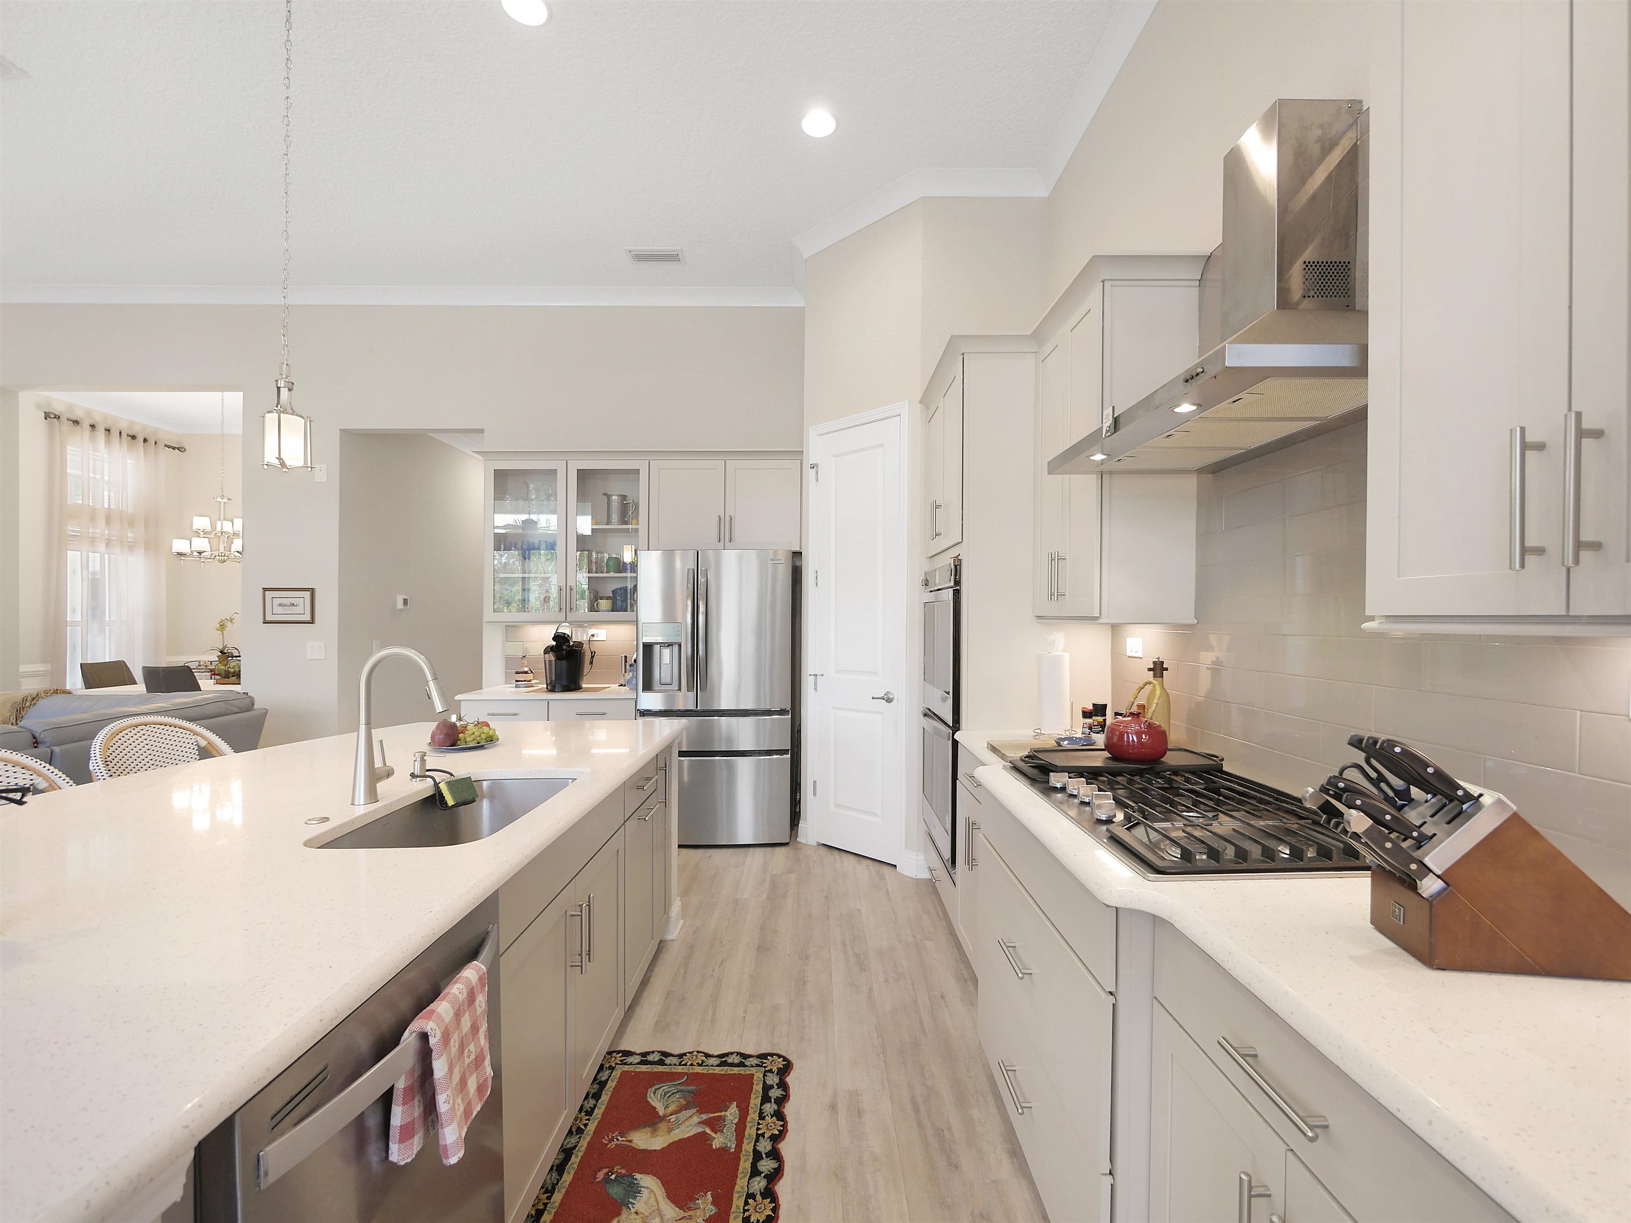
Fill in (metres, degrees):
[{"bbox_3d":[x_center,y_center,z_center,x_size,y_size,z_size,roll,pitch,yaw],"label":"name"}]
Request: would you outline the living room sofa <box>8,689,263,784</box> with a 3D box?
[{"bbox_3d":[-3.980,0.981,3.025,0.960,0.880,2.350,0,0,0],"label":"living room sofa"}]

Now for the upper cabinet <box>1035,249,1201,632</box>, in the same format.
[{"bbox_3d":[1.052,-0.536,2.410,0.344,1.145,0.660,0,0,0],"label":"upper cabinet"}]

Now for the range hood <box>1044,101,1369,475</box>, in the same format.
[{"bbox_3d":[0.988,-0.809,1.663,0.472,0.730,0.914,0,0,0],"label":"range hood"}]

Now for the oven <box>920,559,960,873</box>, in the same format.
[{"bbox_3d":[0.860,0.434,3.155,0.620,1.305,0.750,0,0,0],"label":"oven"}]

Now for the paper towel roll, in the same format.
[{"bbox_3d":[0.921,0.313,2.555,0.130,0.308,0.130,0,0,0],"label":"paper towel roll"}]

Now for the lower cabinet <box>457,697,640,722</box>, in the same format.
[{"bbox_3d":[-1.625,0.979,4.320,1.080,0.900,0.640,0,0,0],"label":"lower cabinet"}]

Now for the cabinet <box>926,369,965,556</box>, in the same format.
[{"bbox_3d":[0.910,-0.677,3.155,0.620,0.783,0.830,0,0,0],"label":"cabinet"}]

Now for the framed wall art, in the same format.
[{"bbox_3d":[-3.714,-0.041,4.652,0.375,0.265,0.025,0,0,0],"label":"framed wall art"}]

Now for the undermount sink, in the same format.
[{"bbox_3d":[-0.902,0.627,1.720,0.425,0.240,0.720,0,0,0],"label":"undermount sink"}]

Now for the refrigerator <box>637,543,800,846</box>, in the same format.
[{"bbox_3d":[-0.602,0.534,4.250,0.908,1.780,0.760,0,0,0],"label":"refrigerator"}]

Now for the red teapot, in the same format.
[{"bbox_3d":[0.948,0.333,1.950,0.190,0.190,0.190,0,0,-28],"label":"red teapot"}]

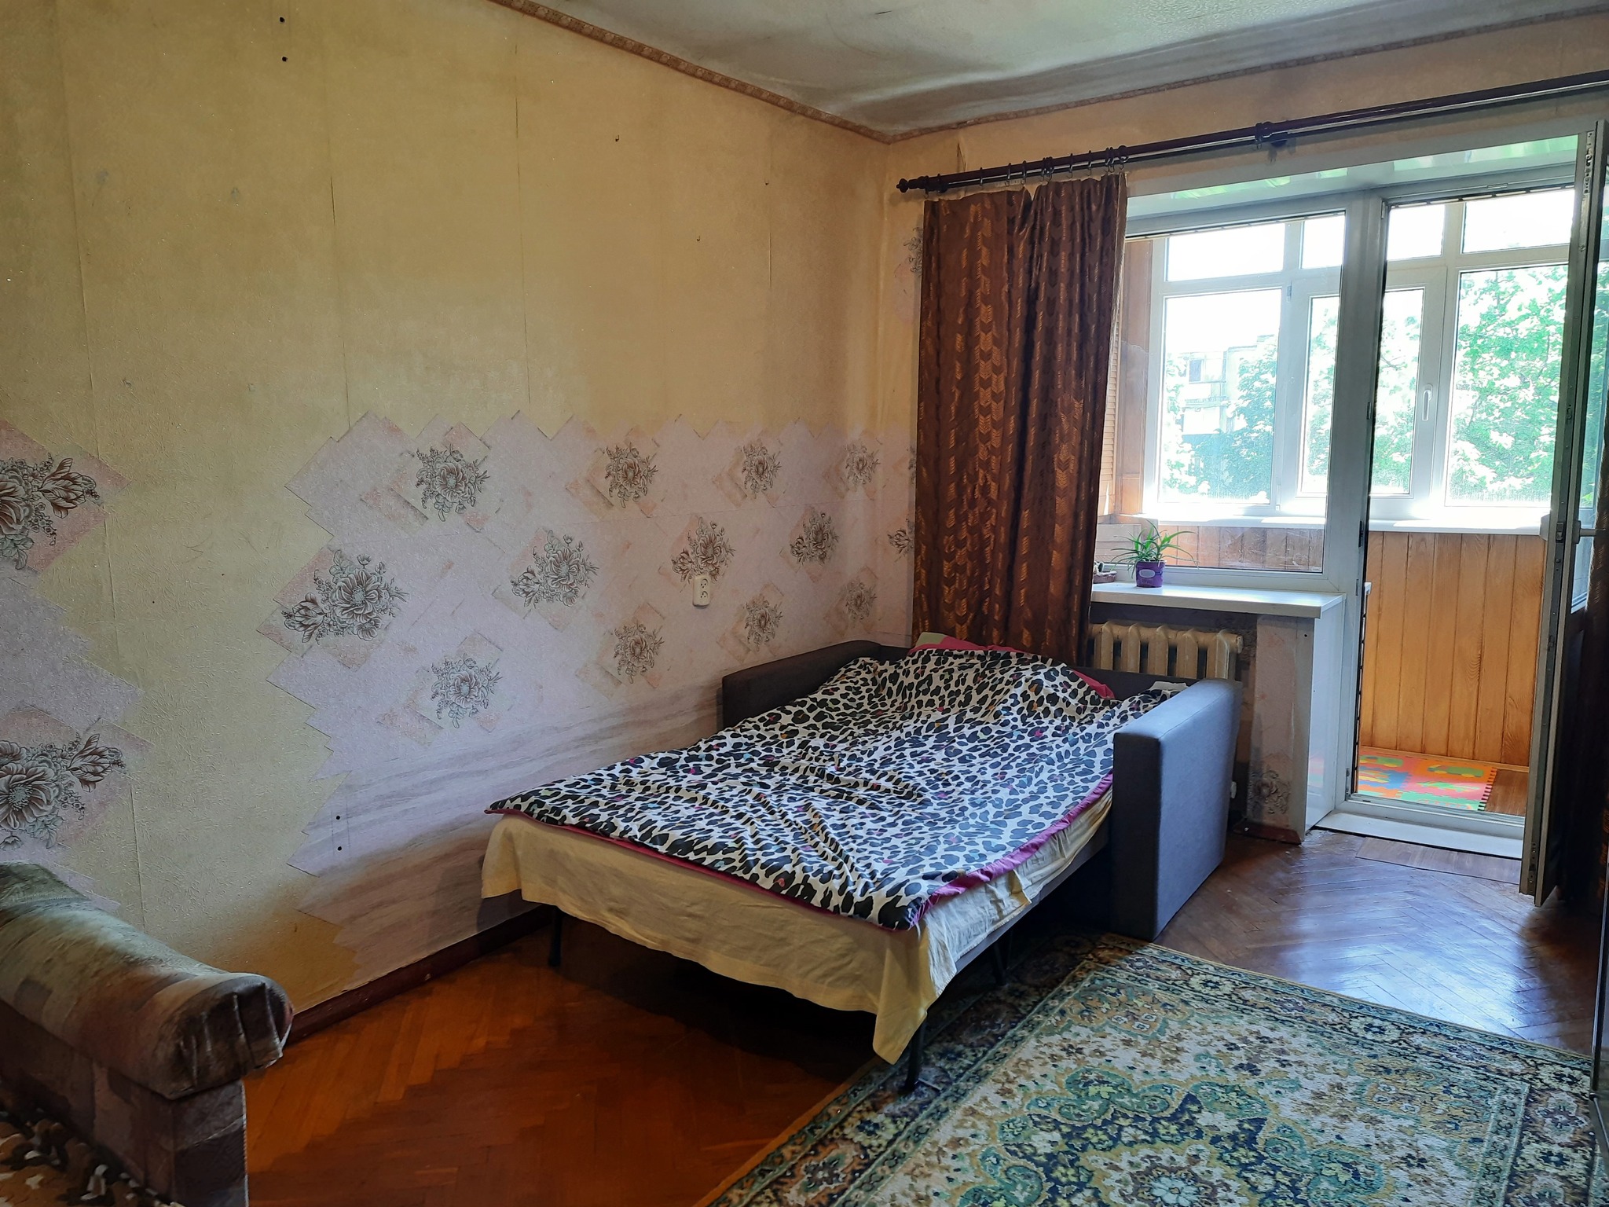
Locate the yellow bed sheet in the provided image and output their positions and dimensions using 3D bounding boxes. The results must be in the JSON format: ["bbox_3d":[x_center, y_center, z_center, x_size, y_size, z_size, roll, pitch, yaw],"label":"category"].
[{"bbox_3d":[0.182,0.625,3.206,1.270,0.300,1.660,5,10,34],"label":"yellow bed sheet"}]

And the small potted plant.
[{"bbox_3d":[1.255,-0.180,4.057,0.275,0.235,0.260,6,10,35],"label":"small potted plant"}]

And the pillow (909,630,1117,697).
[{"bbox_3d":[0.660,0.268,3.749,0.740,0.220,0.440,6,10,35],"label":"pillow"}]

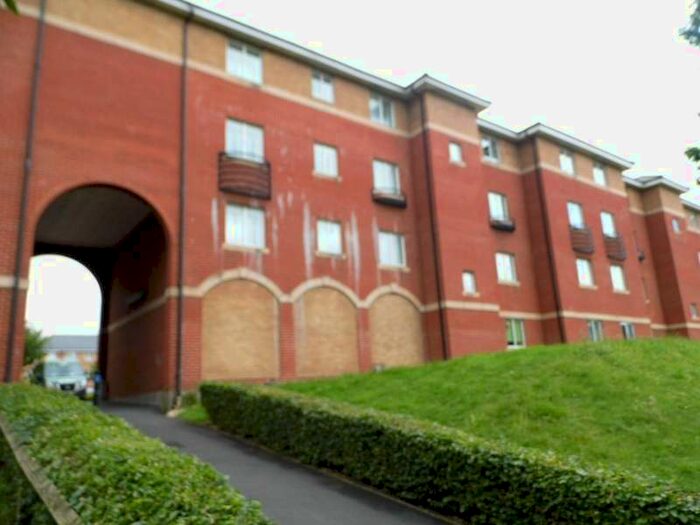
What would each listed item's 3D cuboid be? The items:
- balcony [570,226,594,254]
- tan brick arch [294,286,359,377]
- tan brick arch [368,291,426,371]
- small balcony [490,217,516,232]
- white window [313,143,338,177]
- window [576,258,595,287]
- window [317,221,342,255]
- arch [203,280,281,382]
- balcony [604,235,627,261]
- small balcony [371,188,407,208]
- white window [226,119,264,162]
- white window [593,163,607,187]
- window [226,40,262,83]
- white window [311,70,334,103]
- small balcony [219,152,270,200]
[{"bbox_3d":[10.741,-1.034,23.314,1.543,1.103,0.300,6,-17,-36],"label":"balcony"},{"bbox_3d":[-0.656,2.046,15.177,2.247,2.608,0.200,6,-17,-36],"label":"tan brick arch"},{"bbox_3d":[1.567,2.287,16.784,2.247,2.532,0.200,6,-17,-36],"label":"tan brick arch"},{"bbox_3d":[6.409,-1.580,20.842,1.420,0.440,0.300,7,-16,-36],"label":"small balcony"},{"bbox_3d":[-0.773,-3.357,16.644,0.913,1.014,0.120,6,-17,-36],"label":"white window"},{"bbox_3d":[10.830,0.479,23.248,1.192,1.224,0.120,6,-17,-36],"label":"window"},{"bbox_3d":[-0.680,-0.746,15.730,0.925,0.970,0.140,7,-16,-36],"label":"window"},{"bbox_3d":[-2.889,1.757,13.430,2.160,2.640,0.240,7,-16,-36],"label":"arch"},{"bbox_3d":[12.725,-0.723,24.087,1.420,1.090,0.300,7,-16,-36],"label":"balcony"},{"bbox_3d":[1.428,-2.217,17.427,1.400,0.430,0.300,7,-16,-36],"label":"small balcony"},{"bbox_3d":[-3.068,-3.494,14.682,1.180,1.120,0.140,7,-16,-36],"label":"white window"},{"bbox_3d":[13.063,-4.539,26.350,1.173,1.129,0.120,6,-17,-36],"label":"white window"},{"bbox_3d":[-3.212,-6.016,15.264,1.160,1.135,0.140,7,-16,-36],"label":"window"},{"bbox_3d":[-0.907,-5.975,17.284,0.900,0.995,0.120,6,-17,-36],"label":"white window"},{"bbox_3d":[-2.883,-2.467,14.233,1.570,1.100,0.320,7,-16,-36],"label":"small balcony"}]

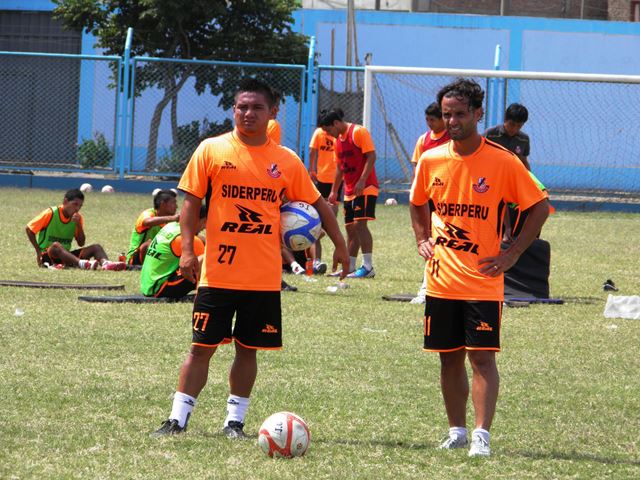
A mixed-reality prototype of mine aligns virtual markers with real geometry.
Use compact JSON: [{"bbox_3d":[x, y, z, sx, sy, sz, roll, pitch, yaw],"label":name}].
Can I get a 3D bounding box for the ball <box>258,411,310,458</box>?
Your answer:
[{"bbox_3d":[-0.150,0.863,25.798,0.222,0.222,0.222,2,1,0],"label":"ball"}]

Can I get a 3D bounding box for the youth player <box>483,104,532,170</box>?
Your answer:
[{"bbox_3d":[1.598,-0.318,50.783,0.520,1.725,0.420,2,1,-18],"label":"youth player"}]

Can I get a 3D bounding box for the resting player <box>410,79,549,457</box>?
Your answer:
[{"bbox_3d":[0.732,0.118,27.400,0.580,1.710,0.420,3,1,16],"label":"resting player"}]

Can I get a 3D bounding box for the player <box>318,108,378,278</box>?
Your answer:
[{"bbox_3d":[0.279,-0.459,58.000,0.520,1.650,0.460,1,1,-40],"label":"player"}]

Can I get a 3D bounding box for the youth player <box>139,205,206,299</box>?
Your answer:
[{"bbox_3d":[-0.985,0.079,48.892,0.980,0.790,0.550,2,1,-28],"label":"youth player"}]

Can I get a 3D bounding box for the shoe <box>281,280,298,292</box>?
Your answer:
[{"bbox_3d":[-0.325,0.392,51.799,0.280,0.105,0.100,3,1,6],"label":"shoe"}]

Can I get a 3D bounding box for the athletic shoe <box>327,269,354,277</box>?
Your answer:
[{"bbox_3d":[0.200,0.313,58.000,0.280,0.100,0.110,2,1,-12],"label":"athletic shoe"}]

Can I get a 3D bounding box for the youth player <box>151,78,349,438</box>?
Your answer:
[{"bbox_3d":[-0.309,0.084,27.783,0.900,1.675,0.450,2,1,-3],"label":"youth player"}]

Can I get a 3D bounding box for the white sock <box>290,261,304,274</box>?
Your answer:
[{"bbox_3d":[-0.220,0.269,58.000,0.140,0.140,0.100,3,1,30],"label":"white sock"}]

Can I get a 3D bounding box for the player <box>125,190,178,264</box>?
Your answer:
[{"bbox_3d":[-1.513,-0.118,58.500,0.880,0.790,0.560,3,1,17],"label":"player"}]

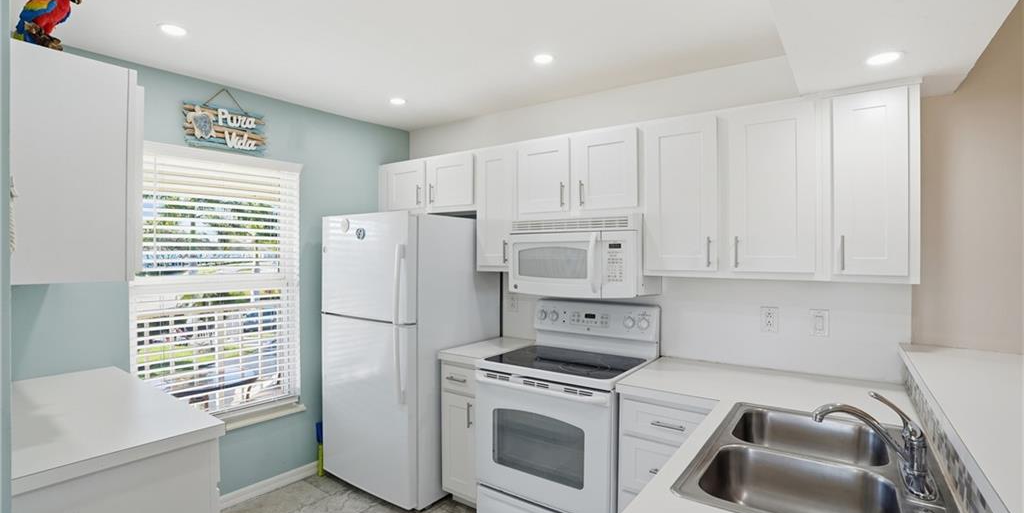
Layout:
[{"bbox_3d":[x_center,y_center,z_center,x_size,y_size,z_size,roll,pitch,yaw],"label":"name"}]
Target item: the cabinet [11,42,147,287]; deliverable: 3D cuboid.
[{"bbox_3d":[-1.606,-0.229,1.506,1.126,0.594,0.317,0,0,36],"label":"cabinet"}]

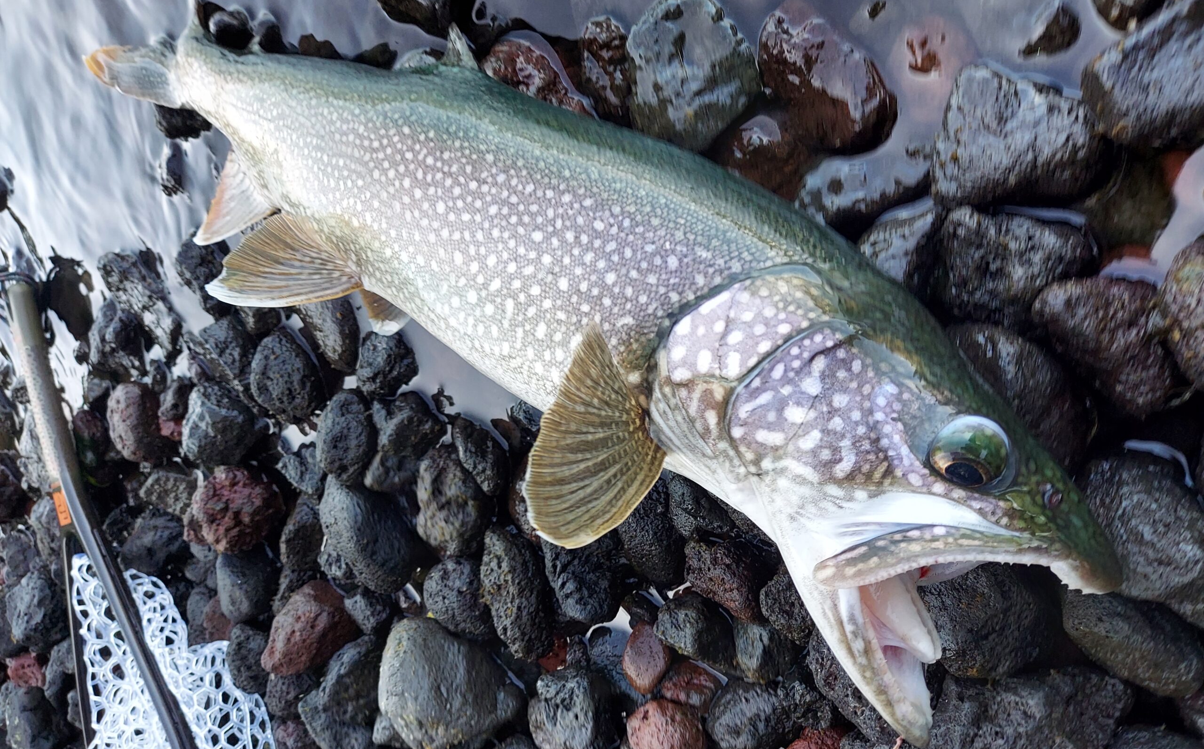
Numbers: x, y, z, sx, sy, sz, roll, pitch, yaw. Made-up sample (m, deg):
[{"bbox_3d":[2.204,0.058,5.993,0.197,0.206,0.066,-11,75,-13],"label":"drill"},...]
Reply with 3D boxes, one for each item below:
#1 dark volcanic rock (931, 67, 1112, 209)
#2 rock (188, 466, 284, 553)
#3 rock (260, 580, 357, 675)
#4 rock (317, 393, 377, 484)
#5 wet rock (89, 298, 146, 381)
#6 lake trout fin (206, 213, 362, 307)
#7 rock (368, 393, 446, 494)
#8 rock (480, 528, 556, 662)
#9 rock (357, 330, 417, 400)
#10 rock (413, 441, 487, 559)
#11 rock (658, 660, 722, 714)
[{"bbox_3d":[0.138,-0.079,0.289,0.057,0.038,0.041,36,112,34],"label":"dark volcanic rock"},{"bbox_3d":[-0.267,0.098,0.638,0.079,0.060,0.064,5,96,36],"label":"rock"},{"bbox_3d":[-0.183,0.159,0.545,0.076,0.051,0.054,-50,61,29],"label":"rock"},{"bbox_3d":[-0.156,0.039,0.532,0.036,0.036,0.058,-6,86,40],"label":"rock"},{"bbox_3d":[-0.408,-0.030,0.730,0.041,0.041,0.069,0,94,36],"label":"wet rock"},{"bbox_3d":[-0.186,-0.067,0.510,0.092,0.025,0.055,-7,89,11],"label":"lake trout fin"},{"bbox_3d":[-0.112,0.039,0.498,0.049,0.042,0.058,24,105,37],"label":"rock"},{"bbox_3d":[-0.047,0.120,0.479,0.034,0.036,0.075,-26,78,34],"label":"rock"},{"bbox_3d":[-0.140,-0.006,0.568,0.044,0.035,0.044,0,90,38],"label":"rock"},{"bbox_3d":[-0.087,0.073,0.505,0.041,0.041,0.067,-15,85,36],"label":"rock"},{"bbox_3d":[0.042,0.149,0.417,0.036,0.026,0.031,0,90,38],"label":"rock"}]

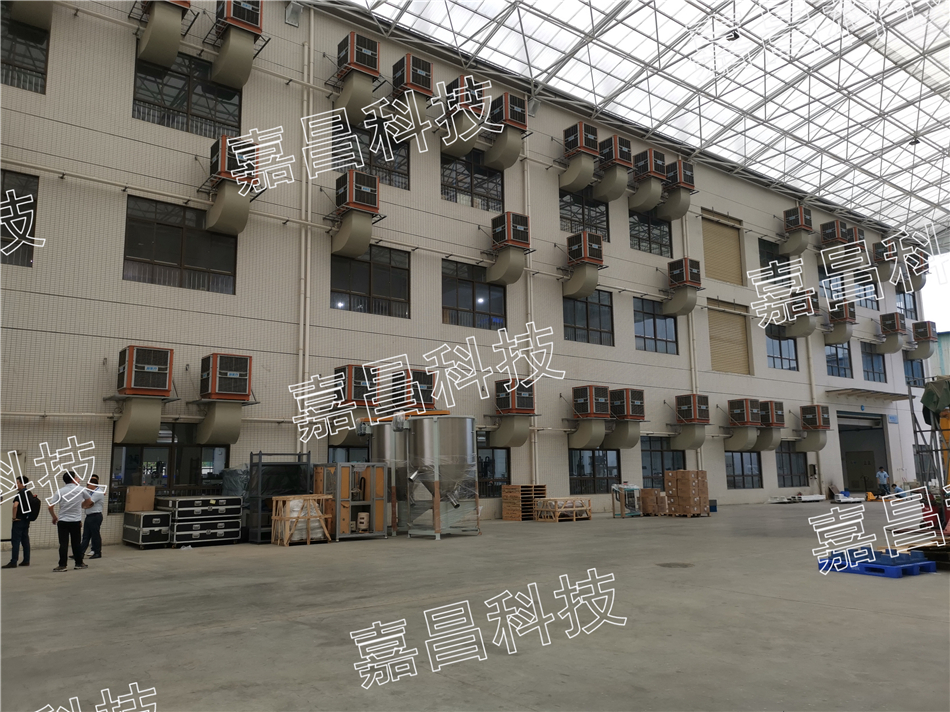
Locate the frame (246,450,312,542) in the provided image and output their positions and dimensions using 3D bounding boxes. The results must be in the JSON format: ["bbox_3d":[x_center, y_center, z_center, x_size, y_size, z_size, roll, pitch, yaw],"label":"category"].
[{"bbox_3d":[-4.866,3.504,18.439,1.275,2.200,0.680,6,-11,-36],"label":"frame"}]

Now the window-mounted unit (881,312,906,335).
[{"bbox_3d":[25.533,-1.940,45.198,1.002,1.174,1.002,6,-11,-37],"label":"window-mounted unit"}]

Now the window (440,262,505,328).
[{"bbox_3d":[0.018,-2.067,25.975,2.862,2.253,0.122,6,-11,-38],"label":"window"}]

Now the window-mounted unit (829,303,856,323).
[{"bbox_3d":[20.555,-2.404,41.383,0.990,1.161,0.949,6,-12,-38],"label":"window-mounted unit"}]

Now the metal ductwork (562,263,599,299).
[{"bbox_3d":[4.121,-2.908,28.773,0.683,1.031,1.293,6,-11,-37],"label":"metal ductwork"}]

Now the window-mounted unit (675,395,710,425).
[{"bbox_3d":[9.404,2.323,31.908,1.002,1.174,1.002,6,-11,-37],"label":"window-mounted unit"}]

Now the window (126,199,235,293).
[{"bbox_3d":[-8.139,-3.027,20.627,2.979,2.361,0.152,6,-12,-37],"label":"window"}]

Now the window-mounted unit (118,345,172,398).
[{"bbox_3d":[-8.253,0.454,18.525,0.990,1.165,0.965,6,-11,-38],"label":"window-mounted unit"}]

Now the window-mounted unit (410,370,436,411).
[{"bbox_3d":[-1.905,1.075,22.984,0.990,1.161,0.949,6,-12,-38],"label":"window-mounted unit"}]

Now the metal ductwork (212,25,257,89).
[{"bbox_3d":[-7.133,-8.785,21.913,0.807,1.086,1.346,6,-12,-37],"label":"metal ductwork"}]

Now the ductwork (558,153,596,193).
[{"bbox_3d":[4.206,-7.544,30.593,0.807,1.000,1.346,6,-12,-37],"label":"ductwork"}]

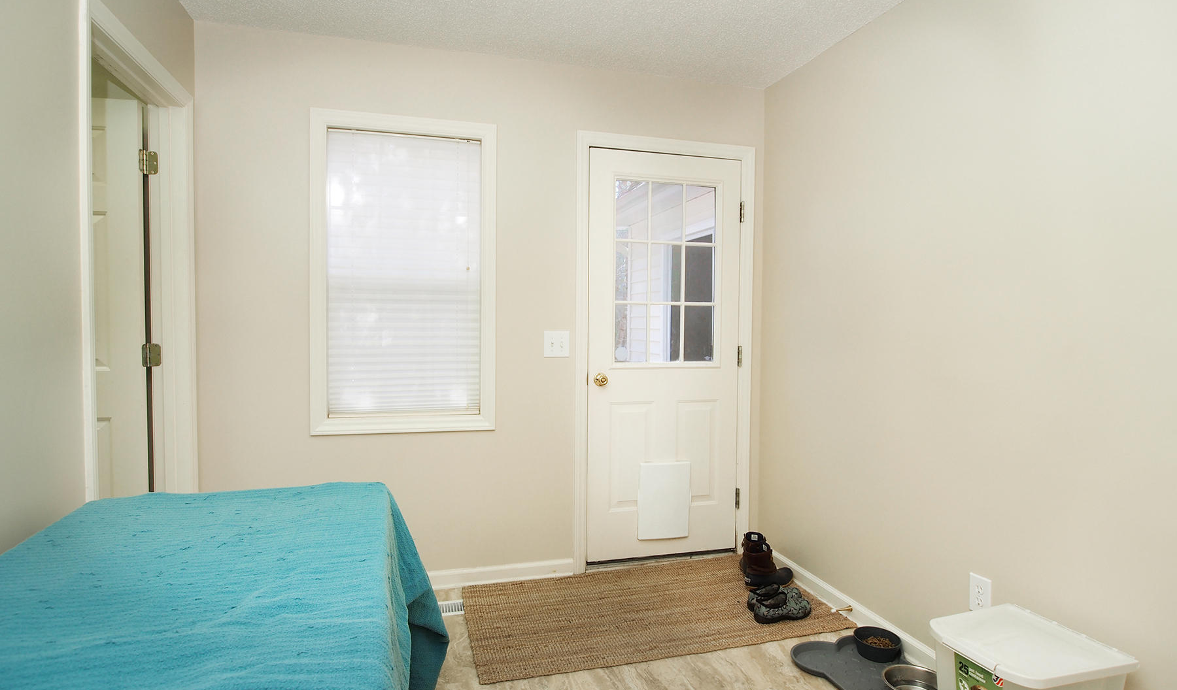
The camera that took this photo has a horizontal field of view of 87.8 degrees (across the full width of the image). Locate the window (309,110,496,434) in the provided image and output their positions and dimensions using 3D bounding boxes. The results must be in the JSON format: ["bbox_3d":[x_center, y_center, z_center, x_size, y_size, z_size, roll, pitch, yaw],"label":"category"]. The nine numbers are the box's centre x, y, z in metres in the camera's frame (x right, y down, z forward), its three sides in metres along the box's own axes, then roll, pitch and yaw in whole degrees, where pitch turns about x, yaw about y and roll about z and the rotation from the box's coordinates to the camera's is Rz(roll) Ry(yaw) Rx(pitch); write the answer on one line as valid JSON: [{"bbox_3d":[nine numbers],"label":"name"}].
[{"bbox_3d":[-0.815,-0.306,2.754,0.787,1.397,0.100,0,2,-16],"label":"window"}]

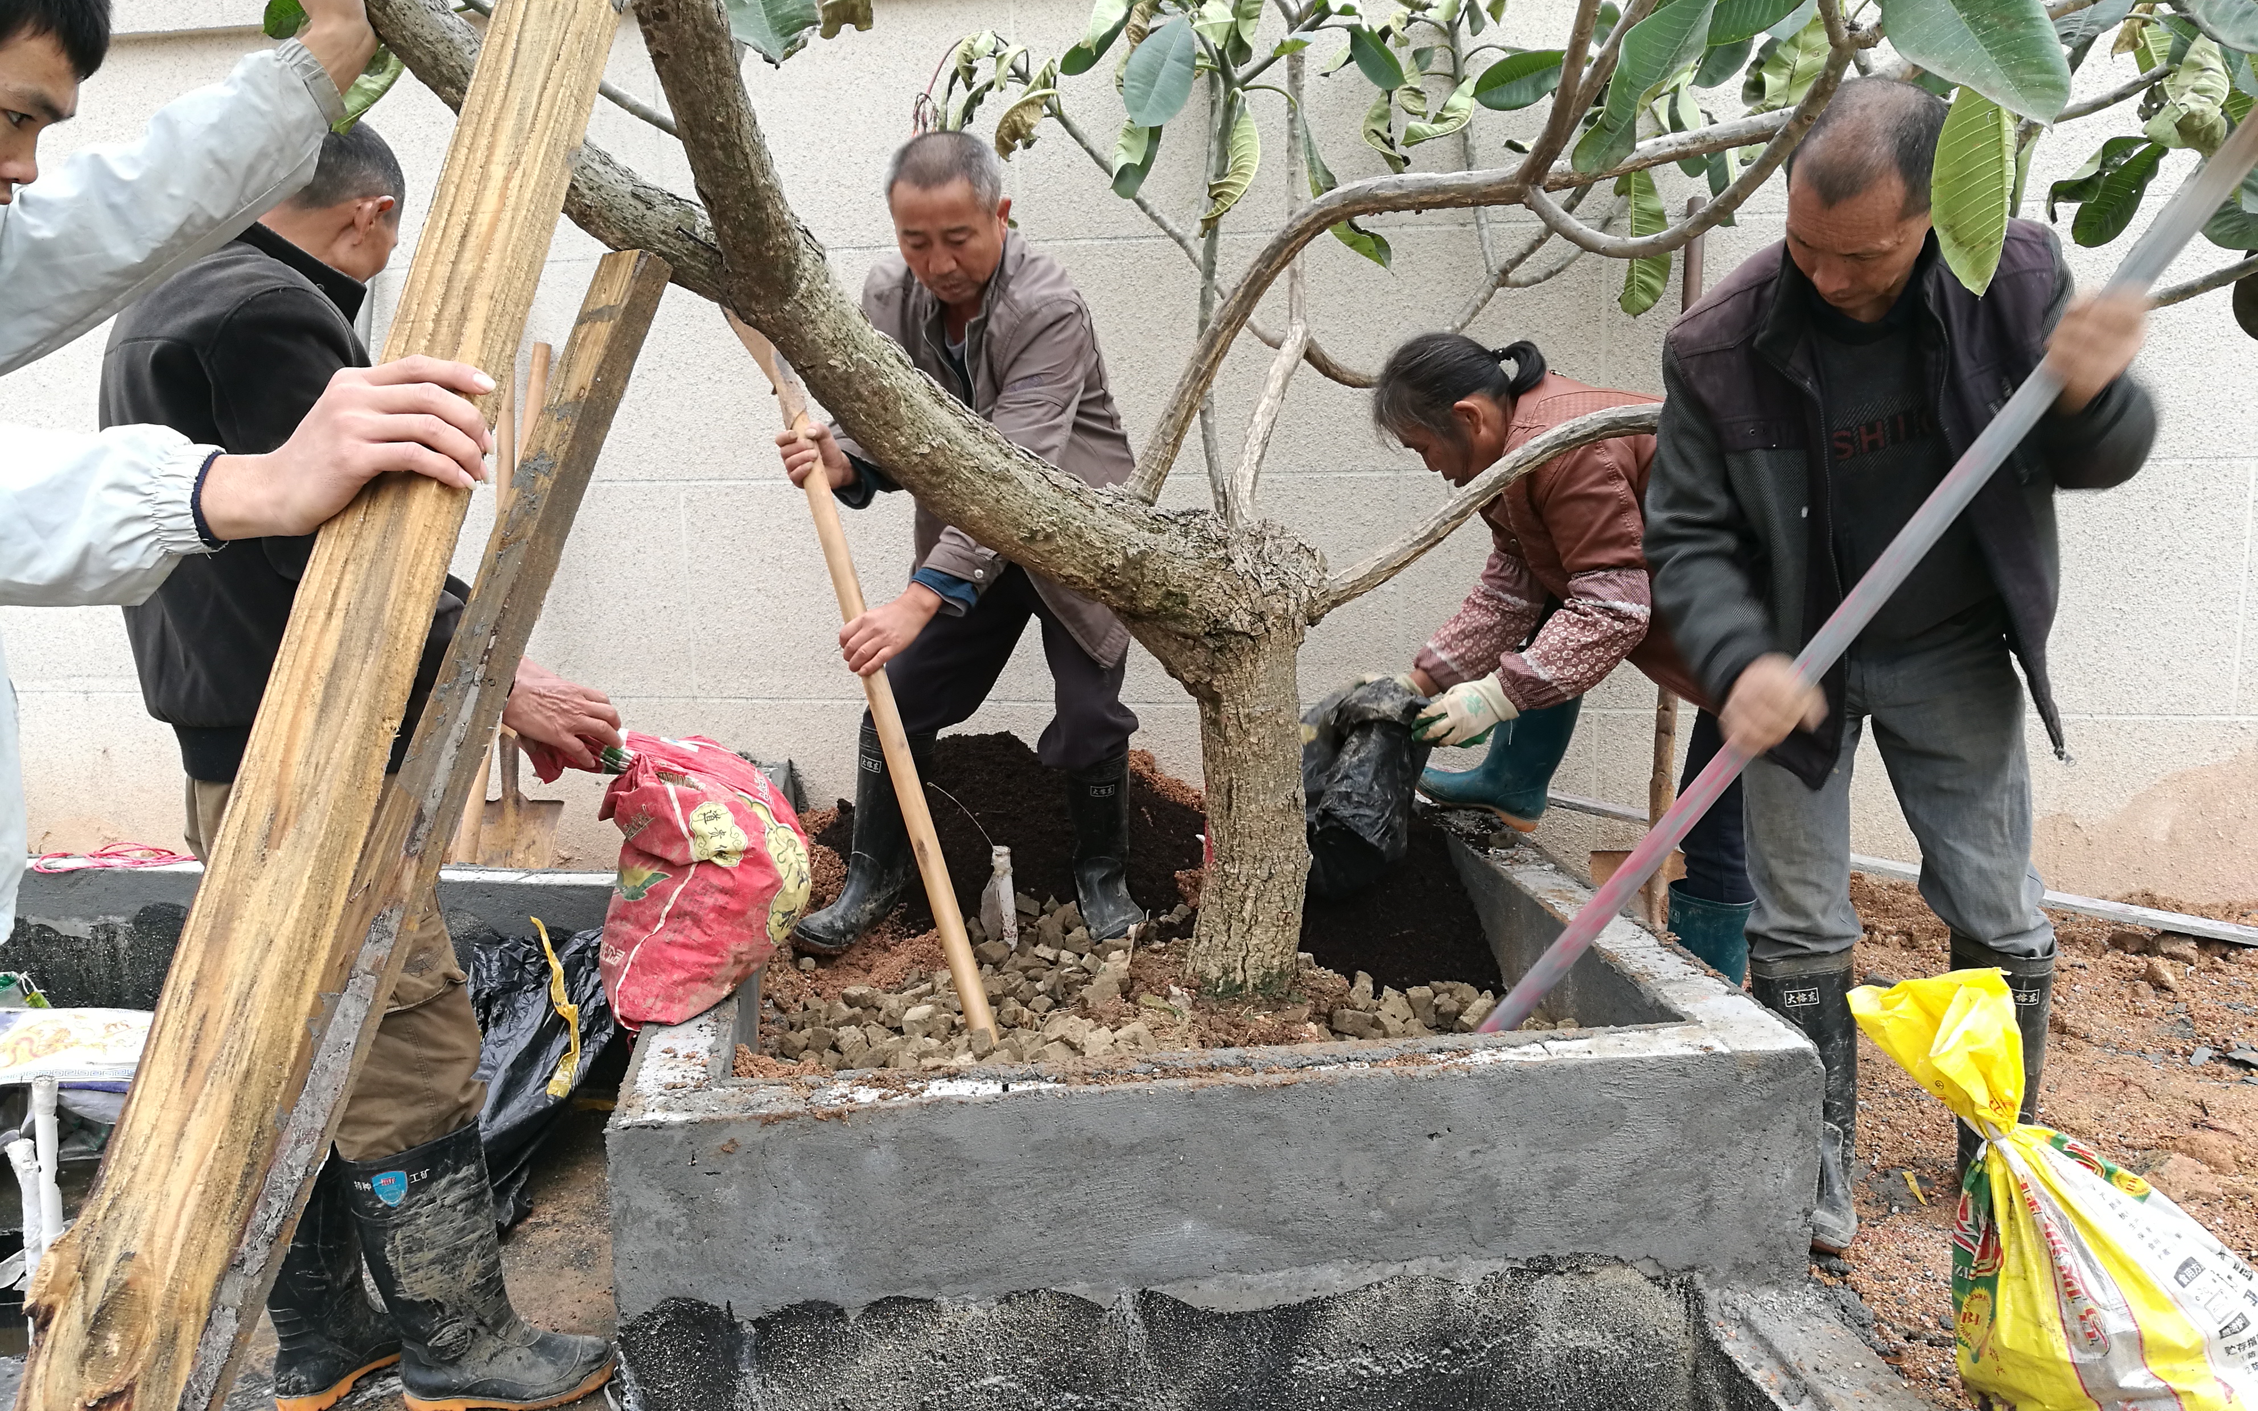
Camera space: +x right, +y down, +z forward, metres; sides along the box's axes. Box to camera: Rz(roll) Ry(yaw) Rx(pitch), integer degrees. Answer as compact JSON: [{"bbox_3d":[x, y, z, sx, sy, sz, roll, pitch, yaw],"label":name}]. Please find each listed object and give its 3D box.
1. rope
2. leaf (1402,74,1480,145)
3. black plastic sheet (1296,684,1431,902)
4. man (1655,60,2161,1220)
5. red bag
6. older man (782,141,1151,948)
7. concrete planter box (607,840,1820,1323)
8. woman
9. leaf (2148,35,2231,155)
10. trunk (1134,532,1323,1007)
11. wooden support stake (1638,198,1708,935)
[{"bbox_3d":[-1.911,0.293,3.338,0.330,0.035,0.140,1,10,13],"label":"rope"},{"bbox_3d":[0.494,-0.940,2.780,0.125,0.120,0.080,-2,10,0],"label":"leaf"},{"bbox_3d":[0.390,0.143,3.005,0.260,0.380,0.240,-2,10,0],"label":"black plastic sheet"},{"bbox_3d":[0.931,0.009,2.160,0.570,1.450,0.570,4,12,29],"label":"man"},{"bbox_3d":[-0.605,0.226,2.515,0.290,0.380,0.270,-5,11,-17],"label":"red bag"},{"bbox_3d":[-0.279,-0.213,2.958,0.570,1.389,0.570,3,11,26],"label":"older man"},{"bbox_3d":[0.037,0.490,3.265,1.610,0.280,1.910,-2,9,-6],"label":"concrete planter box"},{"bbox_3d":[0.780,-0.035,3.097,0.700,1.214,0.460,-2,10,-3],"label":"woman"},{"bbox_3d":[1.183,-0.682,1.966,0.100,0.140,0.080,-2,10,0],"label":"leaf"},{"bbox_3d":[0.175,0.083,3.027,0.280,0.796,0.240,-2,10,0],"label":"trunk"},{"bbox_3d":[1.123,-0.248,3.619,0.045,1.579,0.045,2,1,-1],"label":"wooden support stake"}]

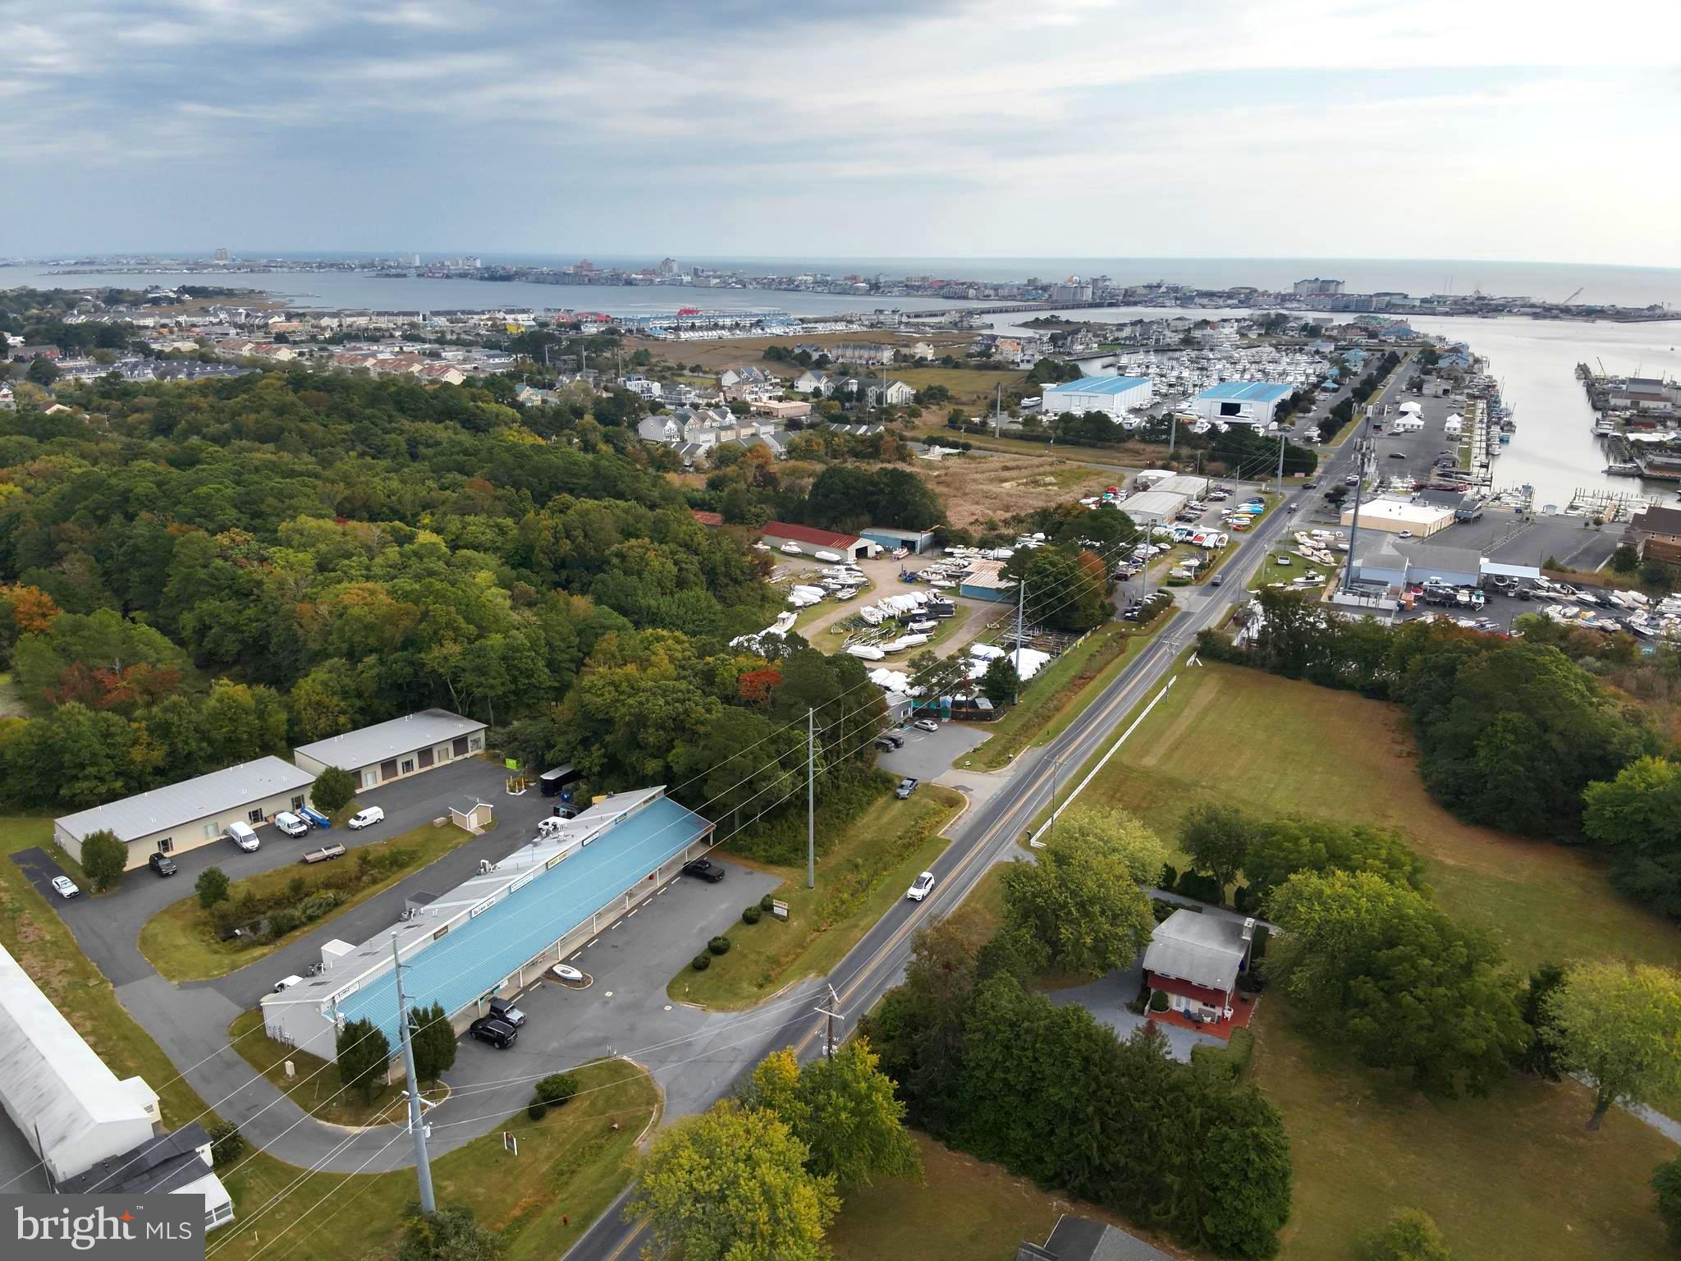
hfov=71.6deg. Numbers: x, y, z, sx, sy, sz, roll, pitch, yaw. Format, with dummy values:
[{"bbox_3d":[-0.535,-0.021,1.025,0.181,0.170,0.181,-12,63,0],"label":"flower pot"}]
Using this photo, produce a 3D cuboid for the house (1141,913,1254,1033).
[{"bbox_3d":[41.410,39.140,135.550,9.600,6.700,10.500,9,20,25],"label":"house"}]

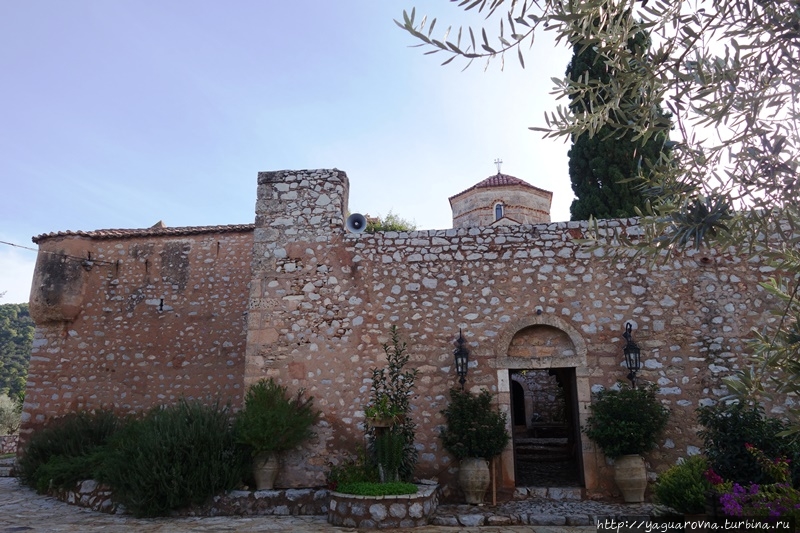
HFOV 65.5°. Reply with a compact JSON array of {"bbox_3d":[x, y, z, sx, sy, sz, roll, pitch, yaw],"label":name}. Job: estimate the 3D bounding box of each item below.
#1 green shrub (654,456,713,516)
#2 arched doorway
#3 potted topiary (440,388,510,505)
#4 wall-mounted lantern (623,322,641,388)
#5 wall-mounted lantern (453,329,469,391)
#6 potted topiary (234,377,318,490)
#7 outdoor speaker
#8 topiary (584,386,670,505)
[{"bbox_3d":[4.141,3.193,9.071,0.850,0.840,0.820,-3,-16,9],"label":"green shrub"},{"bbox_3d":[2.565,2.468,11.399,1.750,3.078,0.500,-2,-15,6],"label":"arched doorway"},{"bbox_3d":[1.269,3.042,10.617,1.170,1.841,1.150,-2,-15,6],"label":"potted topiary"},{"bbox_3d":[4.122,1.589,11.095,0.280,1.129,0.330,-2,-15,6],"label":"wall-mounted lantern"},{"bbox_3d":[1.118,1.706,11.399,0.280,1.088,0.330,-2,-15,6],"label":"wall-mounted lantern"},{"bbox_3d":[-2.142,2.959,11.019,1.420,1.864,1.300,-2,-15,6],"label":"potted topiary"},{"bbox_3d":[-0.876,-0.863,12.605,0.371,0.369,0.380,-1,-6,2],"label":"outdoor speaker"},{"bbox_3d":[3.736,2.914,10.376,1.320,1.875,1.250,-2,-15,6],"label":"topiary"}]

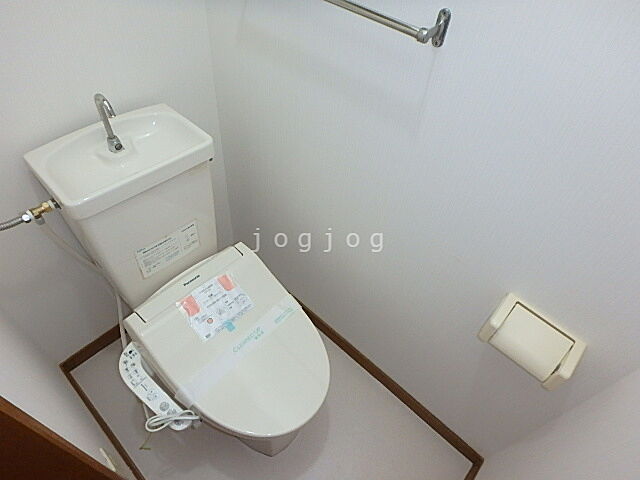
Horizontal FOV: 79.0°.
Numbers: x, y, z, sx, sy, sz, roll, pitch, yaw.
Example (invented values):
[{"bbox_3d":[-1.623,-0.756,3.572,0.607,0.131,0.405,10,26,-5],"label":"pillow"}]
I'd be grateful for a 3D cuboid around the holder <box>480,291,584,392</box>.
[{"bbox_3d":[0.438,0.215,0.813,0.169,0.093,0.097,37,54,23],"label":"holder"}]

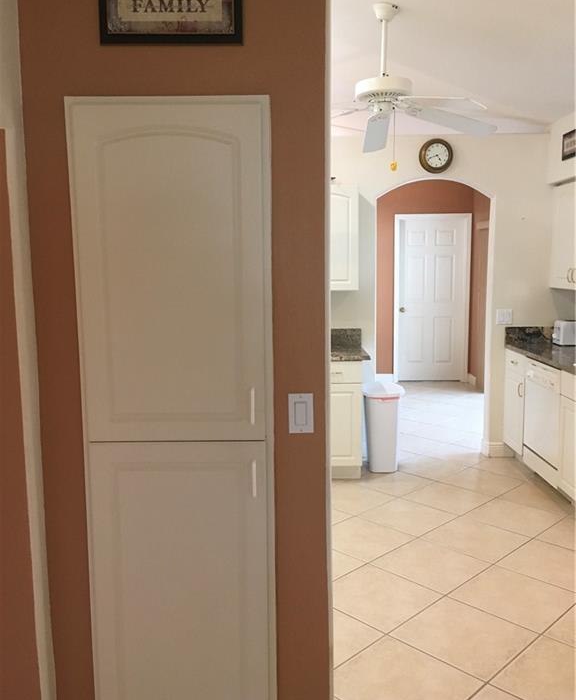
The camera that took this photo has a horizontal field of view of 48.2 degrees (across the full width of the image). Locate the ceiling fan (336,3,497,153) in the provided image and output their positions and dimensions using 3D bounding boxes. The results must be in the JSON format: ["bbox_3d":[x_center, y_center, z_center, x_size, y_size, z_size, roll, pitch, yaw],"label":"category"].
[{"bbox_3d":[0.493,-1.448,3.311,1.220,0.630,1.220,-1,7,1],"label":"ceiling fan"}]

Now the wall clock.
[{"bbox_3d":[1.110,-1.452,4.817,0.258,0.258,0.050,-1,7,1],"label":"wall clock"}]

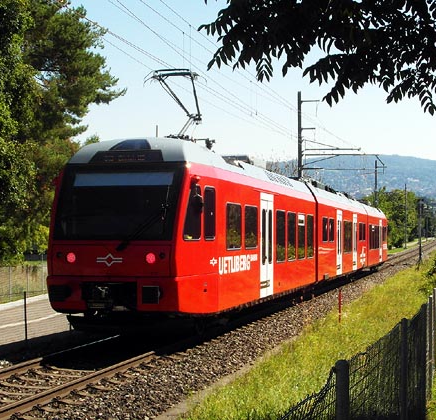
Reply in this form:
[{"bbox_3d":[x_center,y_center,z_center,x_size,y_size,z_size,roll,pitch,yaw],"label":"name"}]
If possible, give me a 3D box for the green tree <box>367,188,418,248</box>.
[{"bbox_3d":[30.110,1.470,160.000,8.600,10.400,8.400,0,1,0],"label":"green tree"}]

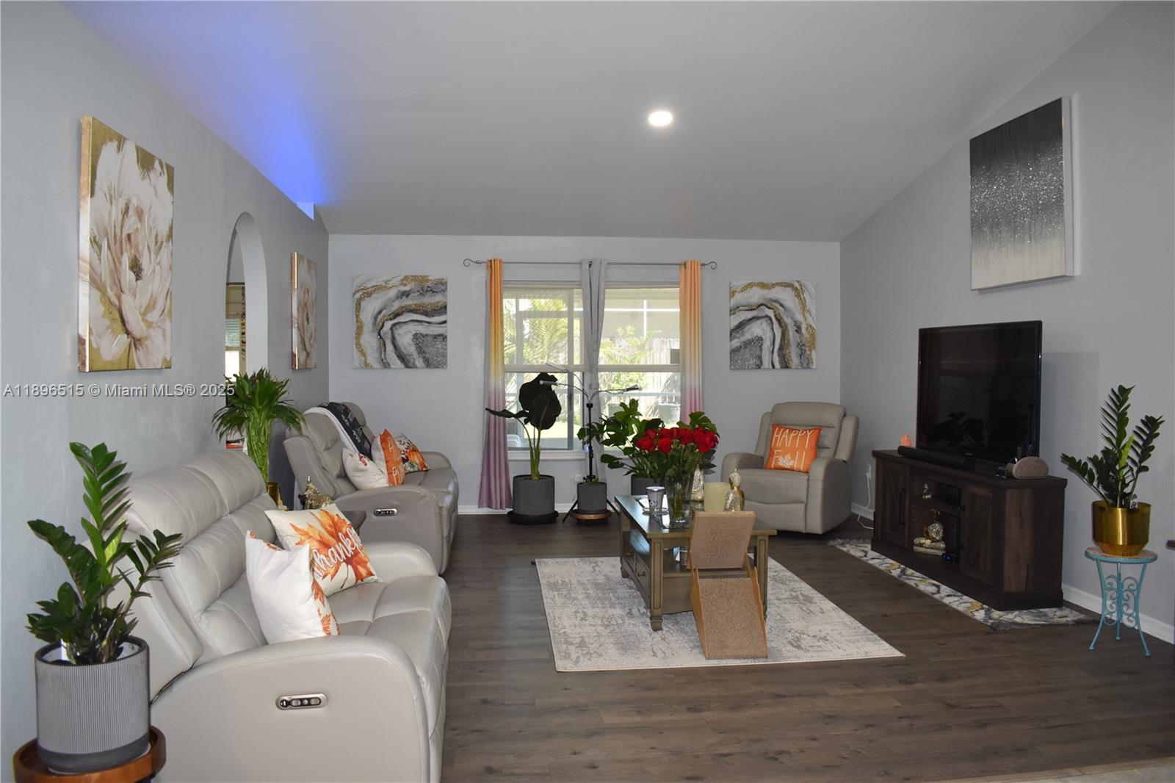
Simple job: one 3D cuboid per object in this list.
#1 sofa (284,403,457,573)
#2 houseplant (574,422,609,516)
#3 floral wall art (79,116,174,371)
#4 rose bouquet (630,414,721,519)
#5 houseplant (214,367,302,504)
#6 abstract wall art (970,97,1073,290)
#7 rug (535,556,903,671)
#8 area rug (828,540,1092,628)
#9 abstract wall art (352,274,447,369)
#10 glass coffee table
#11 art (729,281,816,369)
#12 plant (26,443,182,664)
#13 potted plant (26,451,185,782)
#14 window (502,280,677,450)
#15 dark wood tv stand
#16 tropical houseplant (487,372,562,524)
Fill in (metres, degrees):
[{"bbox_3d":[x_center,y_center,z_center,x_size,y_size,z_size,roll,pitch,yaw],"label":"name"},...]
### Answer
[{"bbox_3d":[-1.413,0.641,6.015,1.000,1.050,2.130,0,2,-7],"label":"sofa"},{"bbox_3d":[0.042,0.644,7.267,0.315,0.729,0.299,0,2,-6],"label":"houseplant"},{"bbox_3d":[-1.774,-0.523,3.433,0.034,0.879,0.787,0,2,-6],"label":"floral wall art"},{"bbox_3d":[0.447,0.423,4.676,0.450,0.565,0.410,0,2,-7],"label":"rose bouquet"},{"bbox_3d":[-1.595,0.241,4.266,0.429,0.712,0.407,0,2,-6],"label":"houseplant"},{"bbox_3d":[2.666,-1.188,5.495,0.043,1.020,0.960,0,2,-7],"label":"abstract wall art"},{"bbox_3d":[0.549,1.164,4.922,1.590,0.012,2.130,0,2,-6],"label":"rug"},{"bbox_3d":[2.199,1.148,5.462,0.630,0.012,2.190,0,2,-6],"label":"area rug"},{"bbox_3d":[-1.613,-0.593,7.611,0.795,0.805,0.036,0,2,-6],"label":"abstract wall art"},{"bbox_3d":[0.564,0.945,5.065,0.670,0.505,1.230,0,2,-7],"label":"glass coffee table"},{"bbox_3d":[1.719,-0.612,8.145,0.810,0.815,0.035,0,2,-7],"label":"art"},{"bbox_3d":[-1.152,0.380,2.103,0.340,0.515,0.306,0,2,-6],"label":"plant"},{"bbox_3d":[-1.155,0.507,2.107,0.338,0.769,0.304,0,2,-6],"label":"potted plant"},{"bbox_3d":[0.013,-0.210,8.024,1.690,1.520,0.100,0,2,-7],"label":"window"},{"bbox_3d":[2.353,0.821,5.643,0.410,0.715,1.625,0,2,-7],"label":"dark wood tv stand"},{"bbox_3d":[-0.555,0.467,7.657,0.630,1.290,0.500,0,2,-7],"label":"tropical houseplant"}]

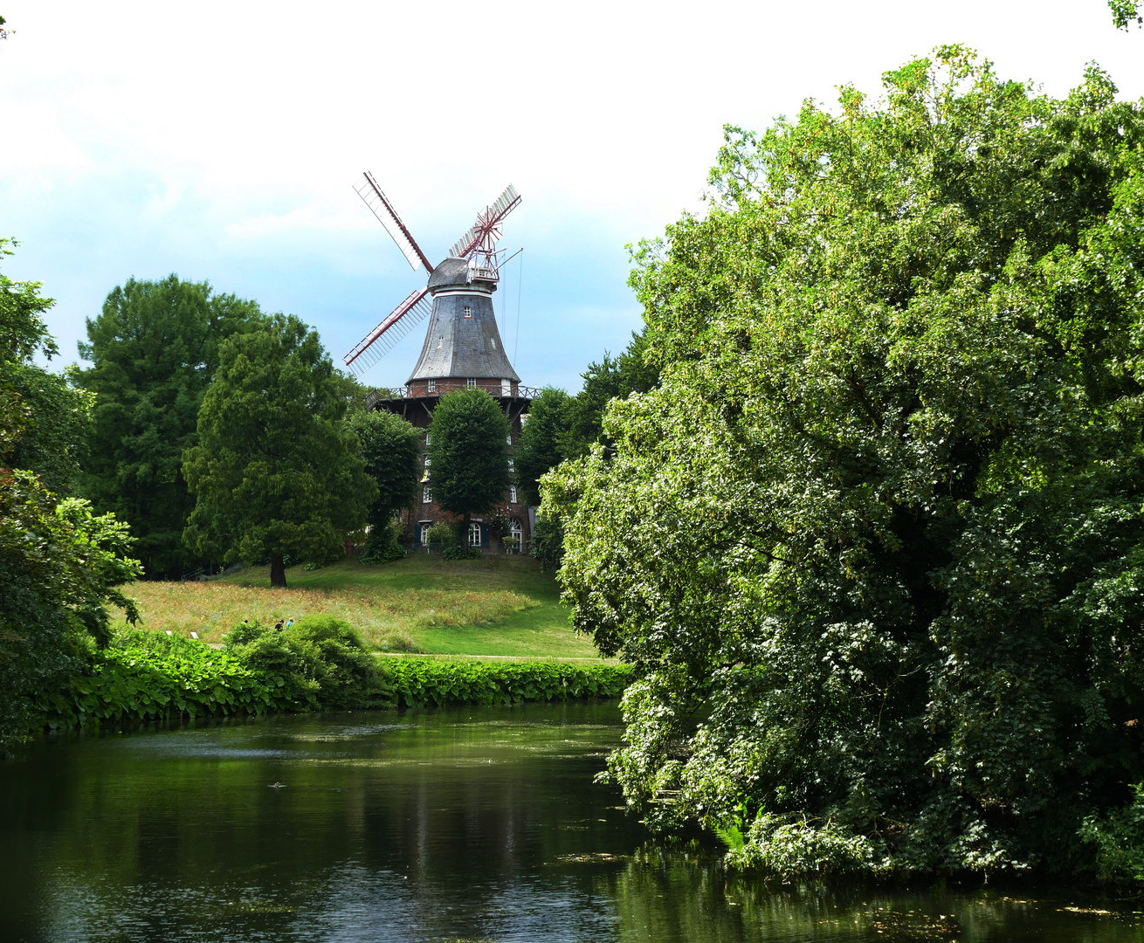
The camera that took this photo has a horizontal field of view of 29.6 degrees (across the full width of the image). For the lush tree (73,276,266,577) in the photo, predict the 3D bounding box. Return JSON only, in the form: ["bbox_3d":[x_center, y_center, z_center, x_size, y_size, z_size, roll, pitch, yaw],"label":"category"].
[{"bbox_3d":[-31.466,-3.415,169.000,15.000,23.770,14.500,0,-2,0],"label":"lush tree"}]

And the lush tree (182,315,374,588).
[{"bbox_3d":[-21.498,-1.455,158.000,14.000,19.880,13.500,0,-2,0],"label":"lush tree"}]

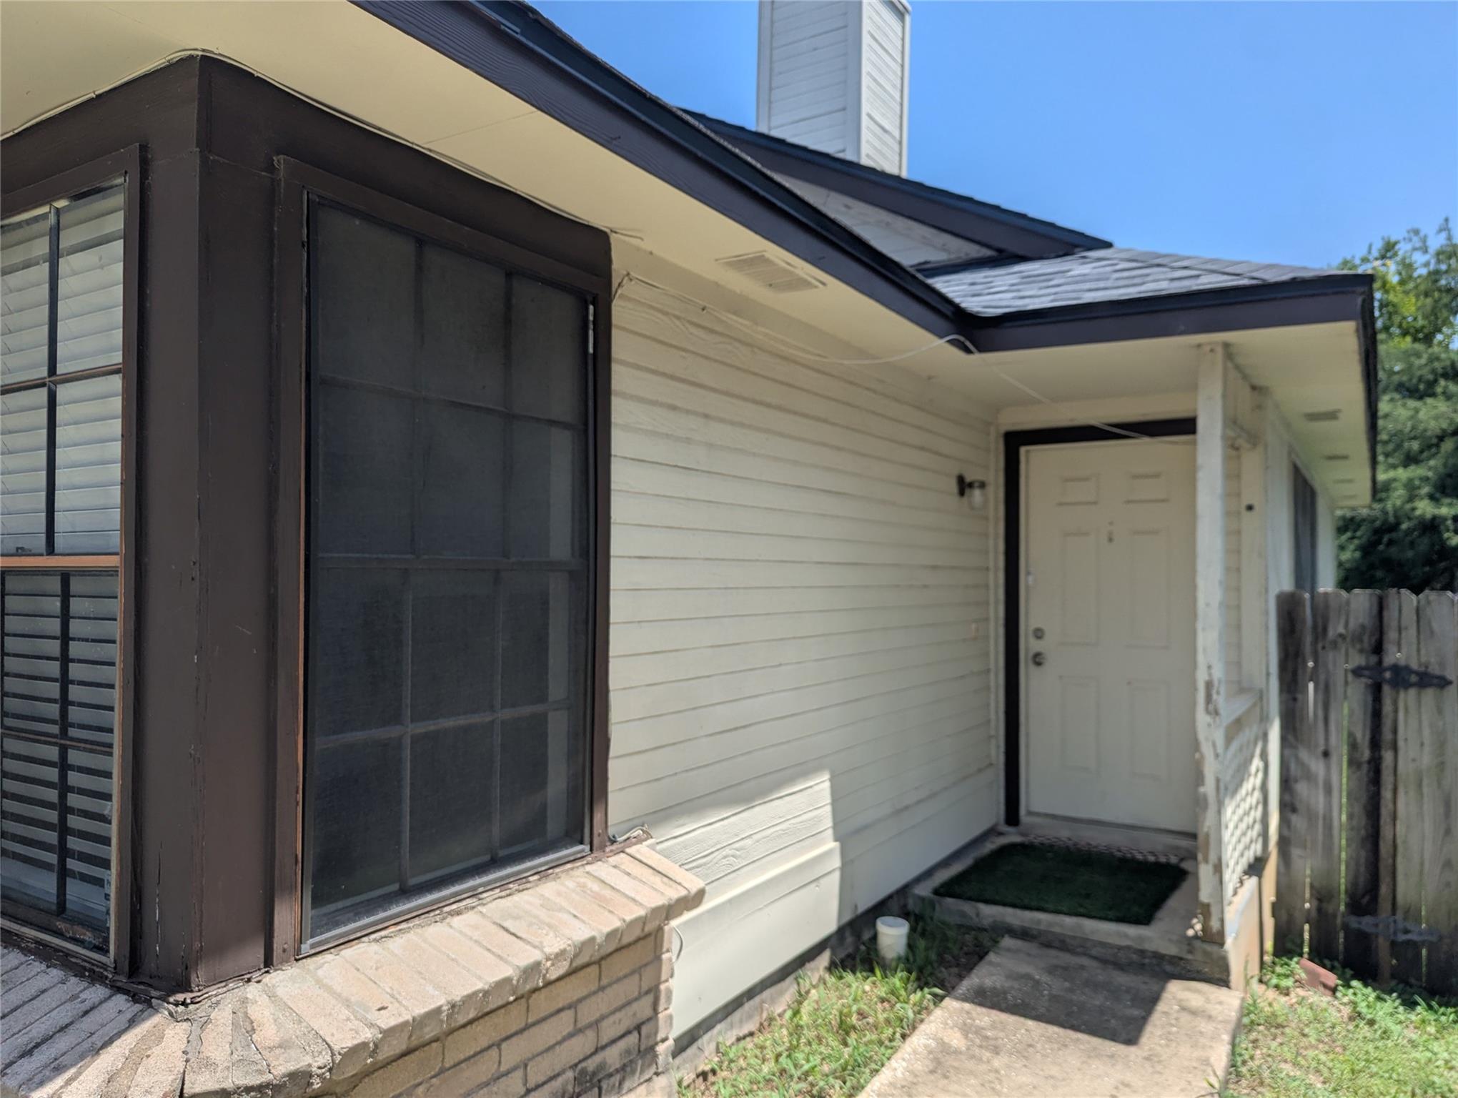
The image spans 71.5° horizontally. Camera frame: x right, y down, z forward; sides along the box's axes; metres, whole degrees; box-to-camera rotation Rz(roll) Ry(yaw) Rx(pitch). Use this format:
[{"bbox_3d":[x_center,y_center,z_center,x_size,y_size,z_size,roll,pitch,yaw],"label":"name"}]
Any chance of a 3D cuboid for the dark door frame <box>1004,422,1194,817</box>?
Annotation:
[{"bbox_3d":[2.016,0.437,5.348,1.090,2.180,0.110,-1,-2,33],"label":"dark door frame"}]

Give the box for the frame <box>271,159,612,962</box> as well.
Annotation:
[{"bbox_3d":[-0.625,0.021,2.372,0.080,1.540,1.000,-1,-2,33],"label":"frame"}]

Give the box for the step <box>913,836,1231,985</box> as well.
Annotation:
[{"bbox_3d":[1.695,1.613,4.705,1.270,0.150,1.270,-1,-2,33],"label":"step"}]

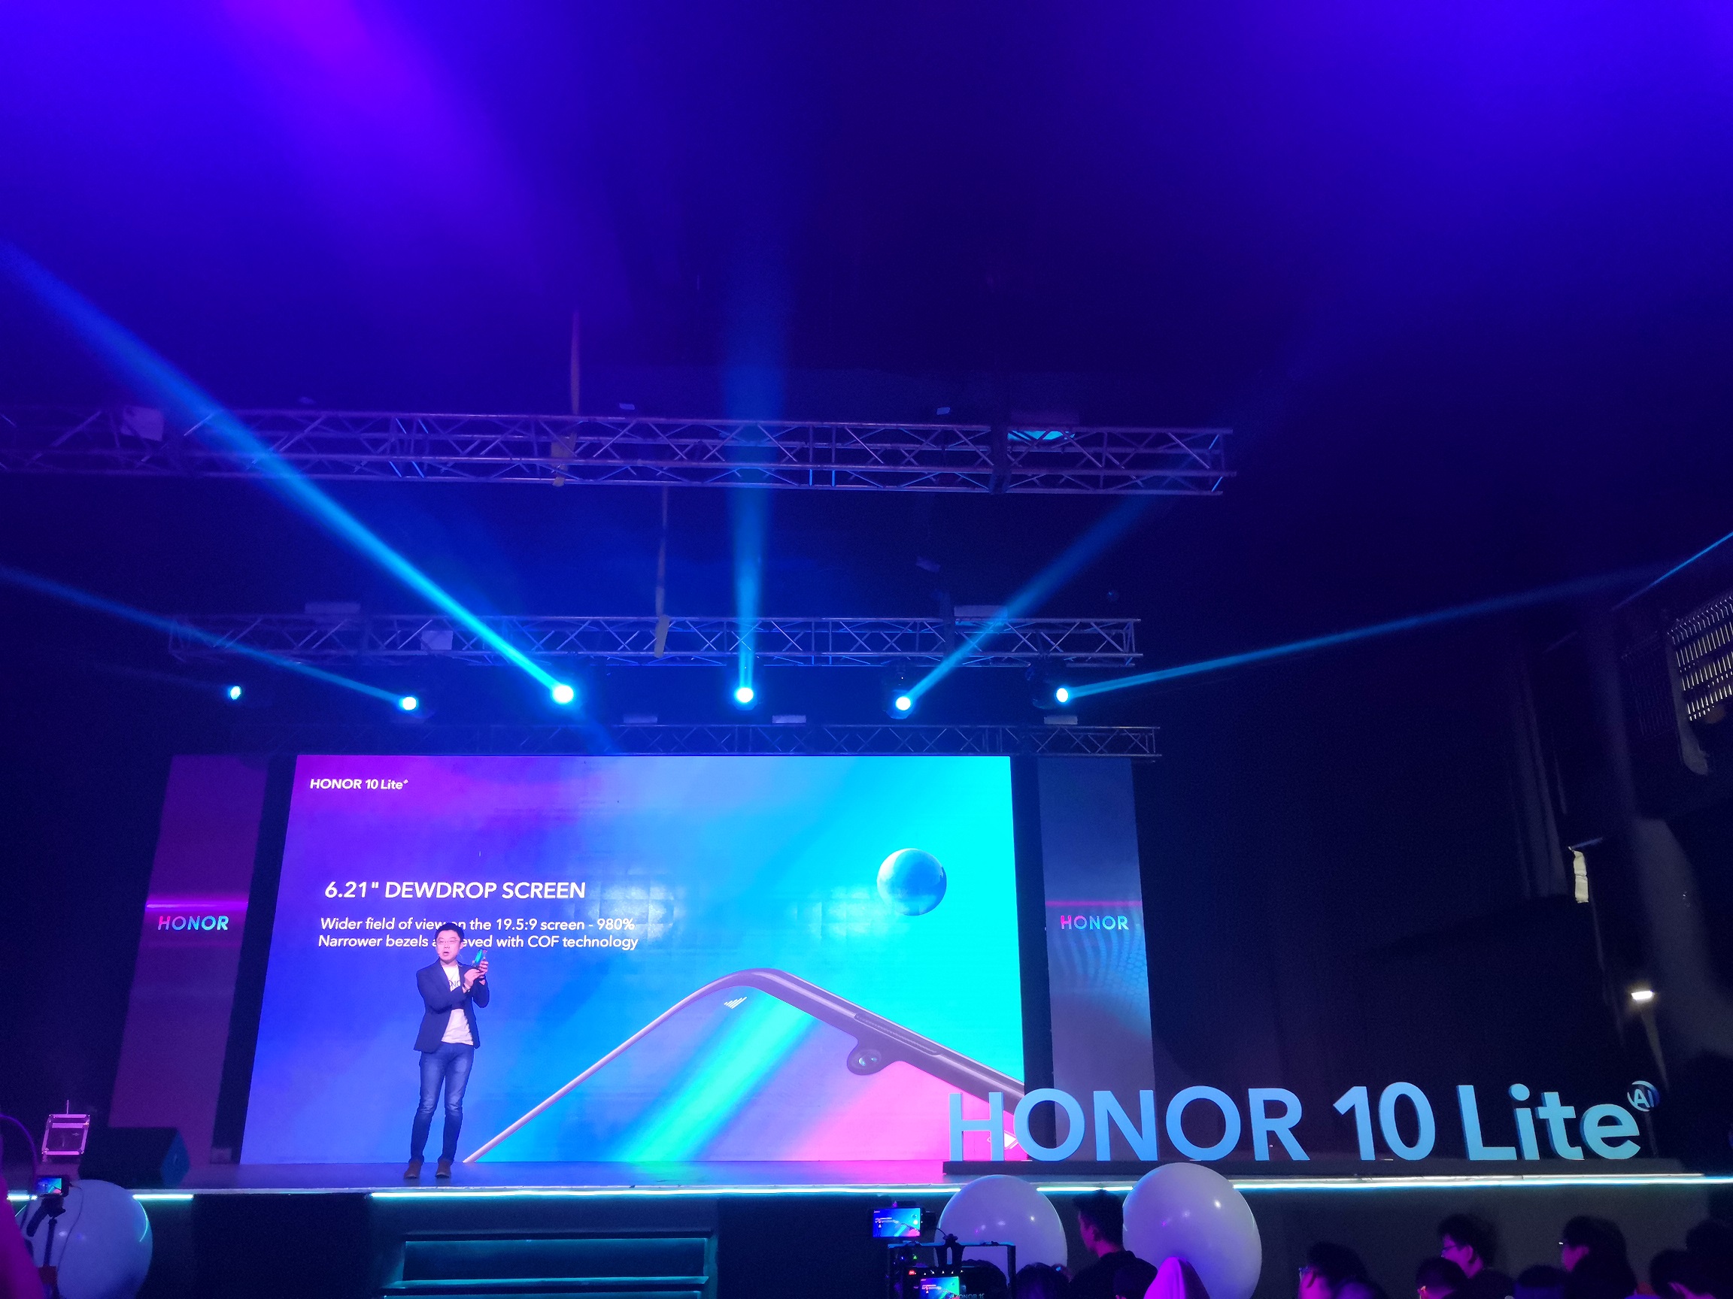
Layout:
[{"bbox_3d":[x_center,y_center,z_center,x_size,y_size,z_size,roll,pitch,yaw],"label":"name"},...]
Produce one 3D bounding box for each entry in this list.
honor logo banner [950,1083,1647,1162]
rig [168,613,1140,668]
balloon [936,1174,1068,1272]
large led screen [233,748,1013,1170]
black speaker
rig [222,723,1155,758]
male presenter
[{"bbox_3d":[2.695,3.091,8.876,4.350,0.490,0.140,-4,-19,11],"label":"honor logo banner"},{"bbox_3d":[-1.990,-0.064,12.939,9.150,0.400,0.400,0,-19,-1],"label":"rig"},{"bbox_3d":[0.718,3.194,7.152,0.690,0.760,0.690,0,-19,0],"label":"balloon"},{"bbox_3d":[-1.995,2.671,12.021,6.600,3.520,0.200,0,-19,-1],"label":"large led screen"},{"bbox_3d":[-4.355,3.017,8.060,0.510,0.350,0.370,0,-19,0],"label":"black speaker"},{"bbox_3d":[-2.028,1.152,16.405,11.100,0.400,0.400,0,-19,-1],"label":"rig"},{"bbox_3d":[-2.995,2.835,9.674,0.560,1.730,0.440,7,-20,-21],"label":"male presenter"}]

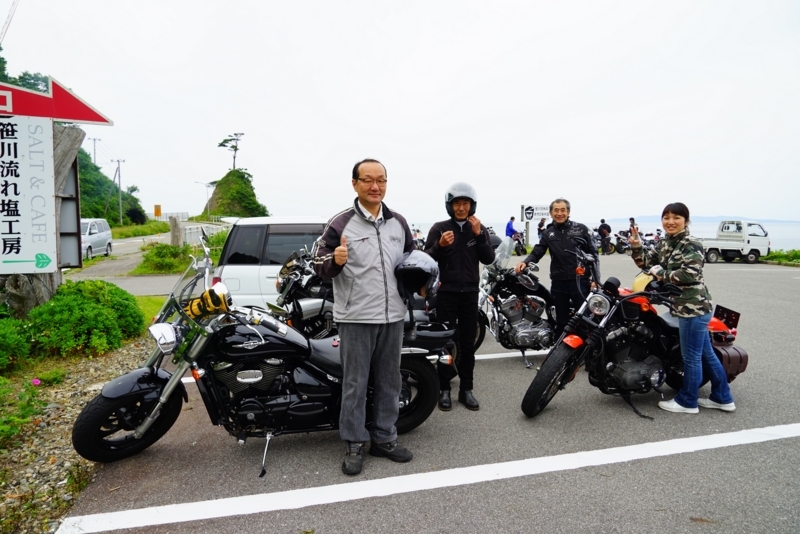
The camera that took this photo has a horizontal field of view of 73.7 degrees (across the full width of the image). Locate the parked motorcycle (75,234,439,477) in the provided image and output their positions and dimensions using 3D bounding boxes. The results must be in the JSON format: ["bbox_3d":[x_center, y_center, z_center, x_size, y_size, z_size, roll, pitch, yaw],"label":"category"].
[{"bbox_3d":[-0.750,0.471,3.220,2.300,1.310,0.820,-1,5,-14],"label":"parked motorcycle"}]

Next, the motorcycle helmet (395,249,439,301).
[{"bbox_3d":[0.096,0.046,3.094,0.255,0.285,0.320,2,5,20],"label":"motorcycle helmet"}]

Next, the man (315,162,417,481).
[{"bbox_3d":[-0.215,0.270,3.073,0.580,1.725,0.420,-1,5,-14],"label":"man"}]

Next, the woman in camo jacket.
[{"bbox_3d":[2.090,0.297,3.988,0.660,1.550,0.500,0,5,0],"label":"woman in camo jacket"}]

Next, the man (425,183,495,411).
[{"bbox_3d":[0.445,0.212,4.061,0.520,1.680,0.400,0,5,3],"label":"man"}]

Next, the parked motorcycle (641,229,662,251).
[{"bbox_3d":[12.017,-1.159,25.491,2.100,1.180,0.800,-4,6,-37],"label":"parked motorcycle"}]

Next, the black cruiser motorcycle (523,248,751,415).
[{"bbox_3d":[1.700,0.461,4.122,2.200,1.200,0.800,-2,5,-23],"label":"black cruiser motorcycle"}]

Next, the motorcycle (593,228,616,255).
[{"bbox_3d":[9.740,-1.194,25.789,2.100,1.180,0.780,-3,5,-30],"label":"motorcycle"}]

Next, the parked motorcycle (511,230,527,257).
[{"bbox_3d":[5.520,-1.086,24.795,0.780,1.170,2.050,2,5,25],"label":"parked motorcycle"}]

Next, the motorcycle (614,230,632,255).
[{"bbox_3d":[11.650,-1.201,26.491,2.050,1.120,0.750,-2,5,-20],"label":"motorcycle"}]

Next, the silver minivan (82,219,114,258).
[{"bbox_3d":[-15.300,-1.341,25.577,1.700,1.830,4.450,-1,5,-13],"label":"silver minivan"}]

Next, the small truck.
[{"bbox_3d":[14.020,-1.085,23.089,3.280,1.770,1.420,-1,5,-8],"label":"small truck"}]

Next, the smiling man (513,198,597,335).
[{"bbox_3d":[1.457,0.165,5.000,0.740,1.620,0.450,1,5,12],"label":"smiling man"}]

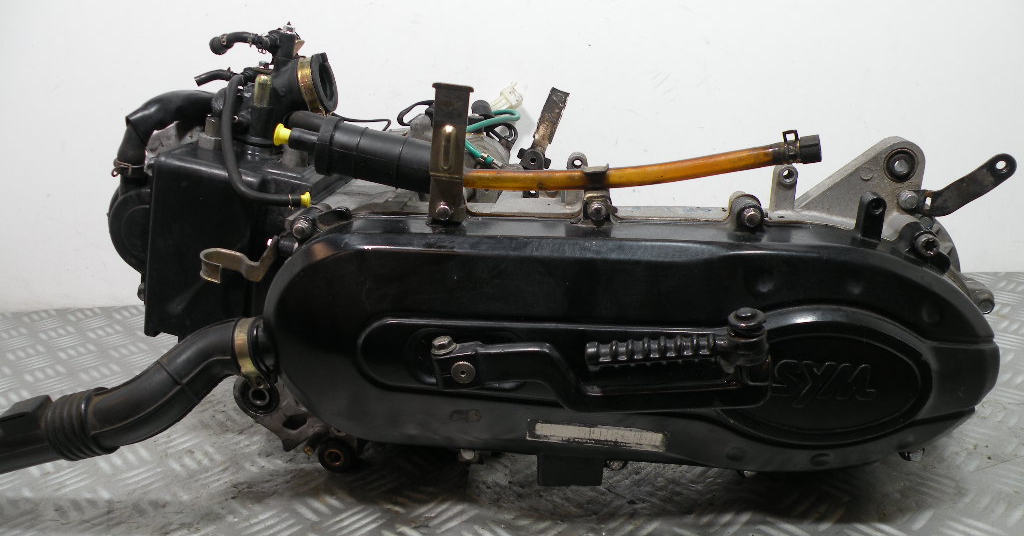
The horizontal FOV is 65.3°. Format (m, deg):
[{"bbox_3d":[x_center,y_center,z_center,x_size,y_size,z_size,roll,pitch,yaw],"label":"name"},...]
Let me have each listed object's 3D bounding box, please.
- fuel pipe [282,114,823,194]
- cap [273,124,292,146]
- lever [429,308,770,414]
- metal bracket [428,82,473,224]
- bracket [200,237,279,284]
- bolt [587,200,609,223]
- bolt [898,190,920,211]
[{"bbox_3d":[0.019,-0.072,0.502,0.335,0.046,0.036,0,16,5],"label":"fuel pipe"},{"bbox_3d":[-0.148,-0.086,0.515,0.011,0.013,0.013,8,16,3],"label":"cap"},{"bbox_3d":[0.049,0.053,0.469,0.197,0.056,0.036,0,16,5],"label":"lever"},{"bbox_3d":[-0.037,-0.069,0.484,0.025,0.086,0.018,2,16,4],"label":"metal bracket"},{"bbox_3d":[-0.182,-0.005,0.535,0.047,0.027,0.028,0,16,5],"label":"bracket"},{"bbox_3d":[0.052,-0.034,0.486,0.013,0.013,0.009,0,16,5],"label":"bolt"},{"bbox_3d":[0.243,-0.041,0.489,0.013,0.013,0.009,0,16,5],"label":"bolt"}]

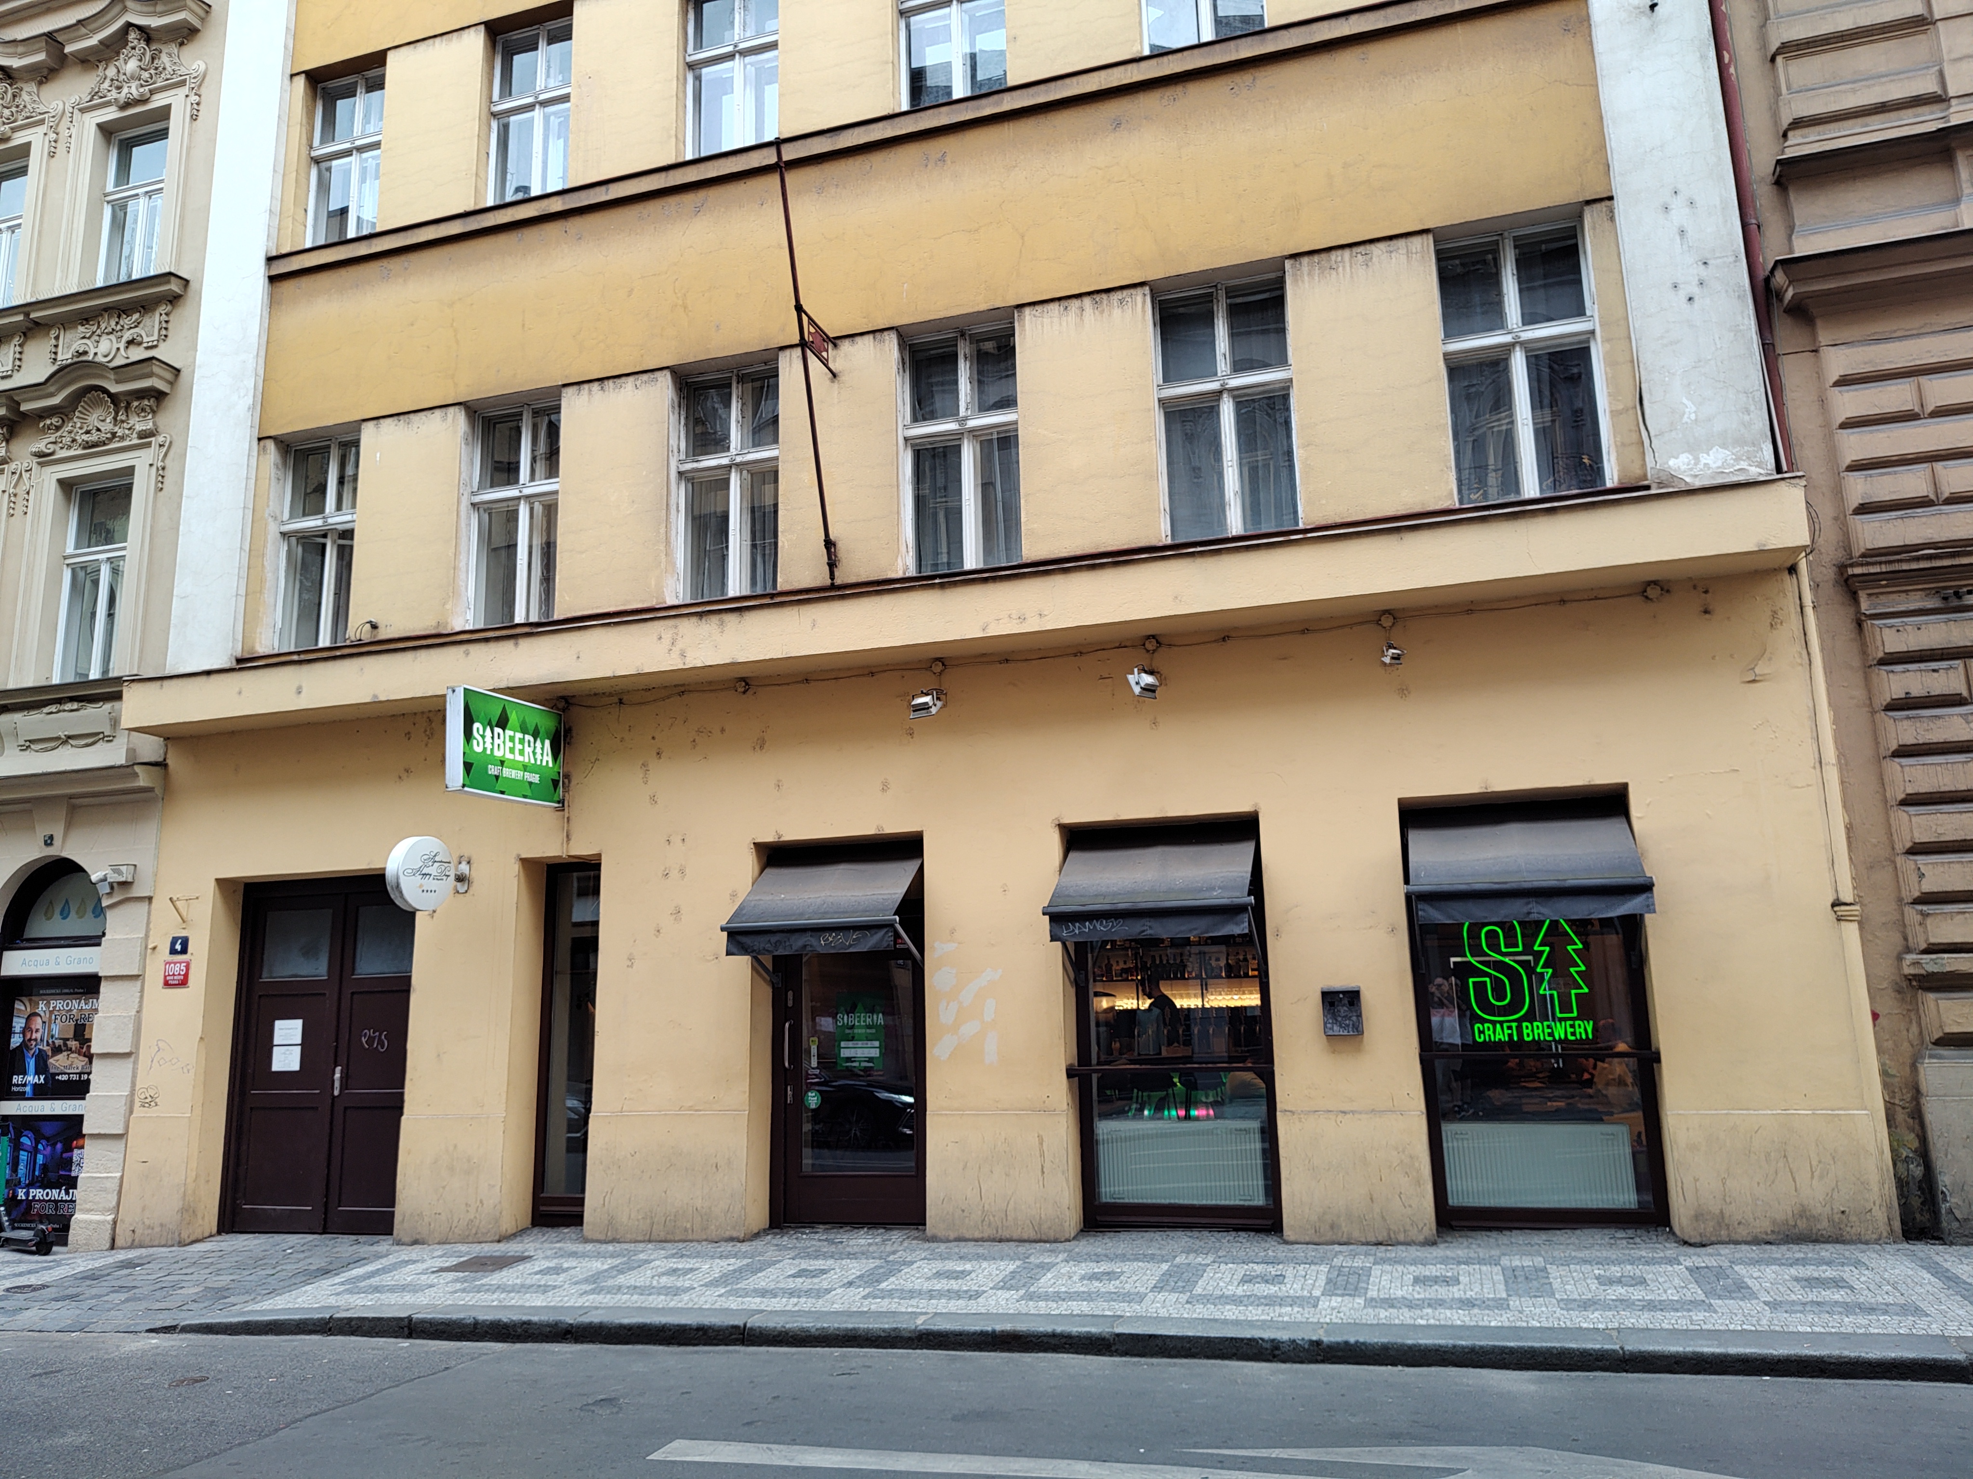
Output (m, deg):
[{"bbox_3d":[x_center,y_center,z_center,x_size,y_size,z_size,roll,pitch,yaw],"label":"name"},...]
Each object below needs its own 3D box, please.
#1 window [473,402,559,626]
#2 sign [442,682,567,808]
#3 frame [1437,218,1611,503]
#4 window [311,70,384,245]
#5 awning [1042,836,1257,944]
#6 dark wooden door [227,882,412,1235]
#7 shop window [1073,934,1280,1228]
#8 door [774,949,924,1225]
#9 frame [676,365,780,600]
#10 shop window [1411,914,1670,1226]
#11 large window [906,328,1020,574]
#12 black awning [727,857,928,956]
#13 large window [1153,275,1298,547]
[{"bbox_3d":[-3.960,-1.925,11.248,0.960,1.990,0.140,-5,-11,16],"label":"window"},{"bbox_3d":[-3.542,0.075,9.708,0.140,0.735,1.130,-5,-11,16],"label":"sign"},{"bbox_3d":[3.670,-2.559,9.018,0.960,1.990,0.140,-5,-11,16],"label":"frame"},{"bbox_3d":[-5.973,-5.470,12.479,0.950,1.880,0.140,-5,-11,16],"label":"window"},{"bbox_3d":[1.122,0.994,8.707,1.360,0.670,0.820,-5,-11,16],"label":"awning"},{"bbox_3d":[-5.411,2.574,10.857,2.061,2.899,0.120,-5,-11,16],"label":"dark wooden door"},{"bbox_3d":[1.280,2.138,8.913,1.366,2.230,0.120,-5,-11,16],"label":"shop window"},{"bbox_3d":[-0.948,2.452,9.538,1.313,2.050,0.110,-5,-11,16],"label":"door"},{"bbox_3d":[-1.988,-2.011,10.550,0.980,1.990,0.140,-5,-11,16],"label":"frame"},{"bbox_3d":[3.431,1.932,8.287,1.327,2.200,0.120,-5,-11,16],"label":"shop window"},{"bbox_3d":[-0.154,-2.241,10.136,0.960,1.990,0.140,-5,-11,16],"label":"large window"},{"bbox_3d":[-1.110,1.170,9.319,1.321,0.707,0.814,-5,-11,16],"label":"black awning"},{"bbox_3d":[1.767,-2.401,9.575,0.960,1.990,0.140,-5,-11,16],"label":"large window"}]

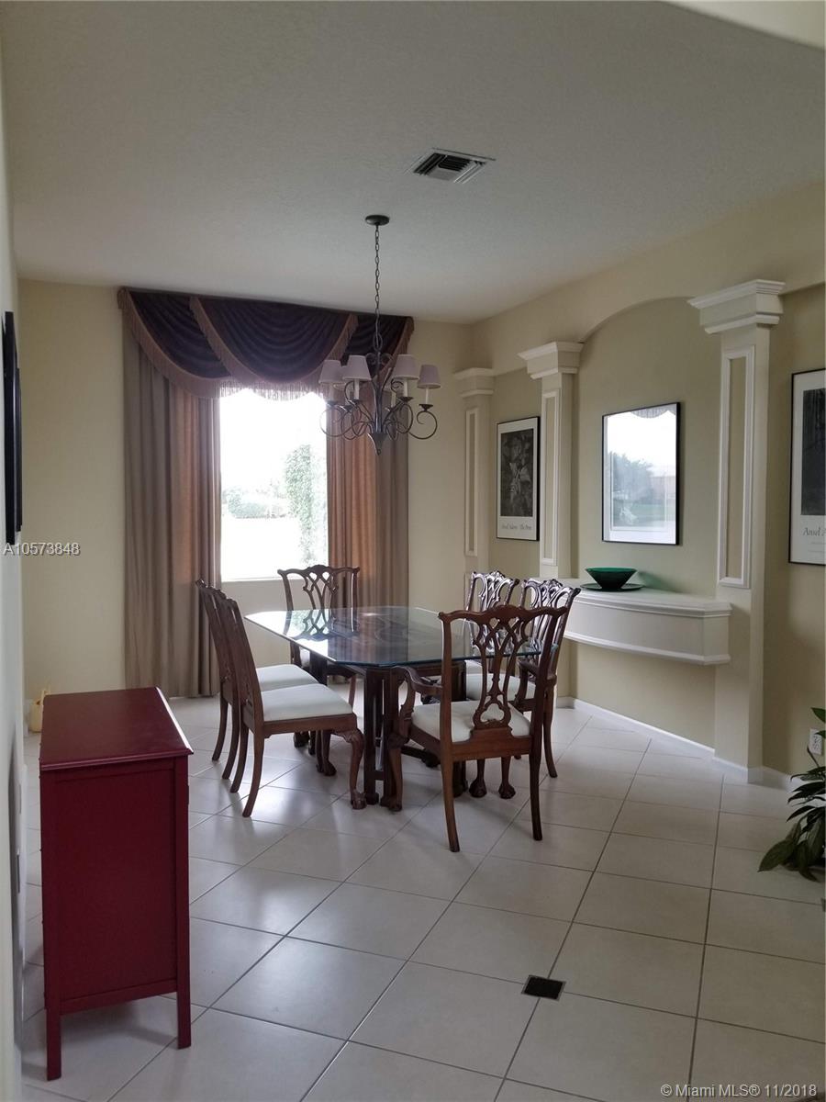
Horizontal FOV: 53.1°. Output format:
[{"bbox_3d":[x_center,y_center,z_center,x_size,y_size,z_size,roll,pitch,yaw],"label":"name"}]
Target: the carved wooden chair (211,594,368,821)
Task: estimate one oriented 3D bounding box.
[{"bbox_3d":[-0.641,0.730,4.224,0.629,1.053,0.633,-1,3,-21],"label":"carved wooden chair"}]

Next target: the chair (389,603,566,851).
[{"bbox_3d":[0.288,0.743,3.835,0.660,1.053,0.629,-1,3,-18],"label":"chair"}]

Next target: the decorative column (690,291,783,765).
[{"bbox_3d":[1.742,-0.074,4.488,0.228,2.623,0.499,-1,3,-23],"label":"decorative column"}]

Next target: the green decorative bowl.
[{"bbox_3d":[1.242,0.171,5.165,0.321,0.116,0.321,0,2,0],"label":"green decorative bowl"}]

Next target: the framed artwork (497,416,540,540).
[{"bbox_3d":[0.816,-0.556,6.471,0.021,0.920,0.626,-1,3,-23],"label":"framed artwork"}]

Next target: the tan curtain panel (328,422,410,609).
[{"bbox_3d":[-0.393,-0.385,7.137,0.749,3.033,0.147,-1,3,-23],"label":"tan curtain panel"}]

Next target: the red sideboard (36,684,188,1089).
[{"bbox_3d":[-0.899,0.888,2.467,0.360,0.774,0.886,-1,3,-23],"label":"red sideboard"}]

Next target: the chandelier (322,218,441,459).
[{"bbox_3d":[-0.191,-1.184,4.575,0.669,1.291,0.669,0,2,0],"label":"chandelier"}]

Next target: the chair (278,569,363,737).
[{"bbox_3d":[-0.554,0.664,5.783,0.651,1.053,0.629,-1,3,-23],"label":"chair"}]

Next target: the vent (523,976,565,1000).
[{"bbox_3d":[0.383,1.278,2.411,0.106,0.011,0.104,1,3,22],"label":"vent"}]

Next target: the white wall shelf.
[{"bbox_3d":[1.246,0.399,5.089,0.490,0.302,1.755,-1,3,-23],"label":"white wall shelf"}]

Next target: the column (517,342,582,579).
[{"bbox_3d":[1.020,-0.152,6.173,0.228,2.640,0.517,-1,3,-23],"label":"column"}]

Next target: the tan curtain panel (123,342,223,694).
[{"bbox_3d":[-1.758,-0.320,6.045,0.682,2.790,0.136,-1,3,-23],"label":"tan curtain panel"}]

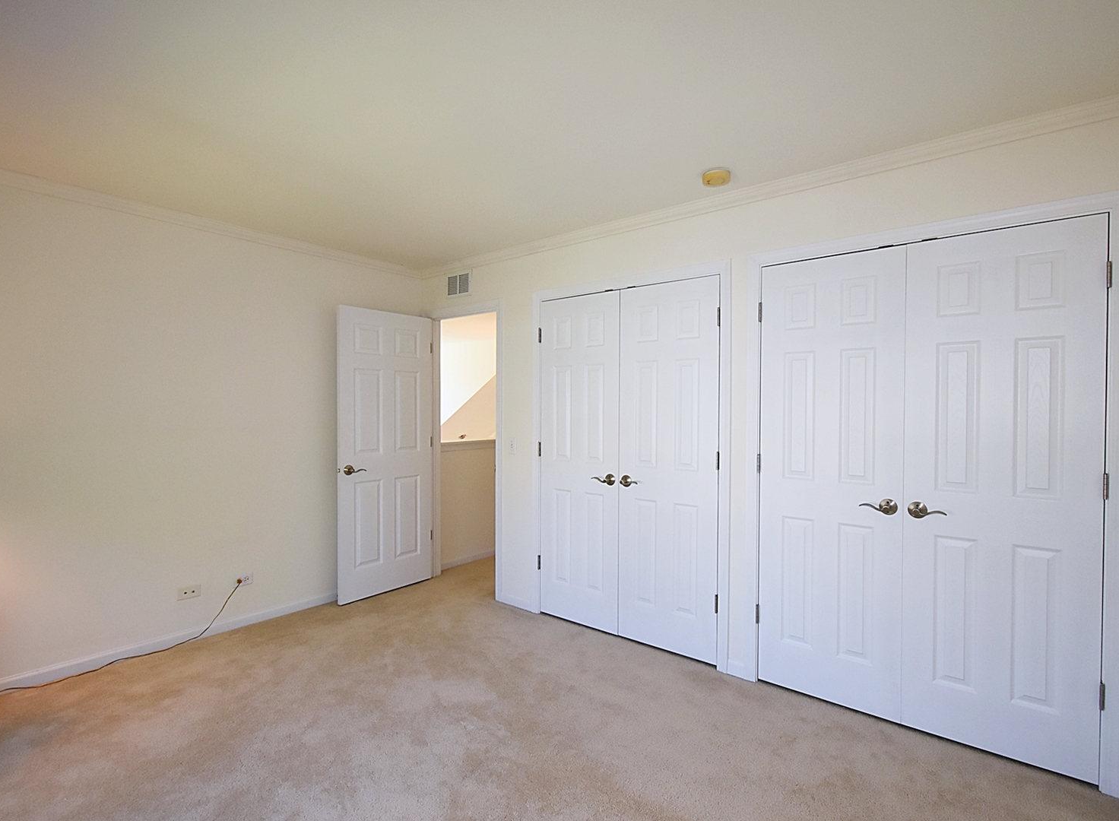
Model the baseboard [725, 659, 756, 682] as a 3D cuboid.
[{"bbox_3d":[0.926,1.327,2.623,0.135,0.085,0.020,1,1,37],"label":"baseboard"}]

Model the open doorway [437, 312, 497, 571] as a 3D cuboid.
[{"bbox_3d":[-0.701,0.318,3.905,0.690,2.050,0.130,1,1,37],"label":"open doorway"}]

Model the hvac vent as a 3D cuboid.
[{"bbox_3d":[-0.763,-0.956,3.883,0.290,0.190,0.025,1,1,37],"label":"hvac vent"}]

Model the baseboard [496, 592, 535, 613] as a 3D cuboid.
[{"bbox_3d":[-0.306,1.321,3.567,0.340,0.080,0.020,1,1,37],"label":"baseboard"}]

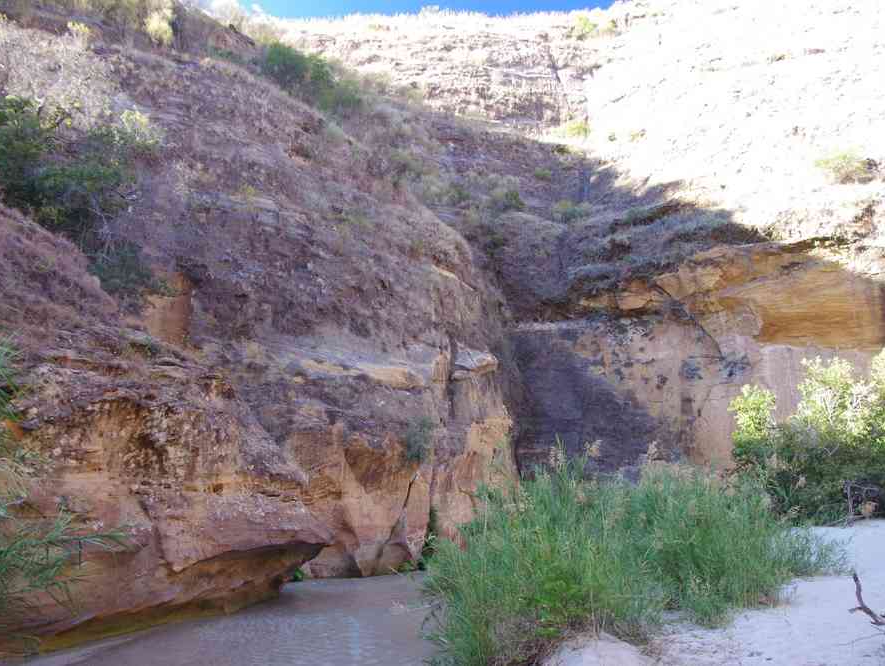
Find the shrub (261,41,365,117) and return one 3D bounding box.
[{"bbox_3d":[-6.687,-13.183,39.000,5.100,3.400,3.700,2,-10,-10],"label":"shrub"}]

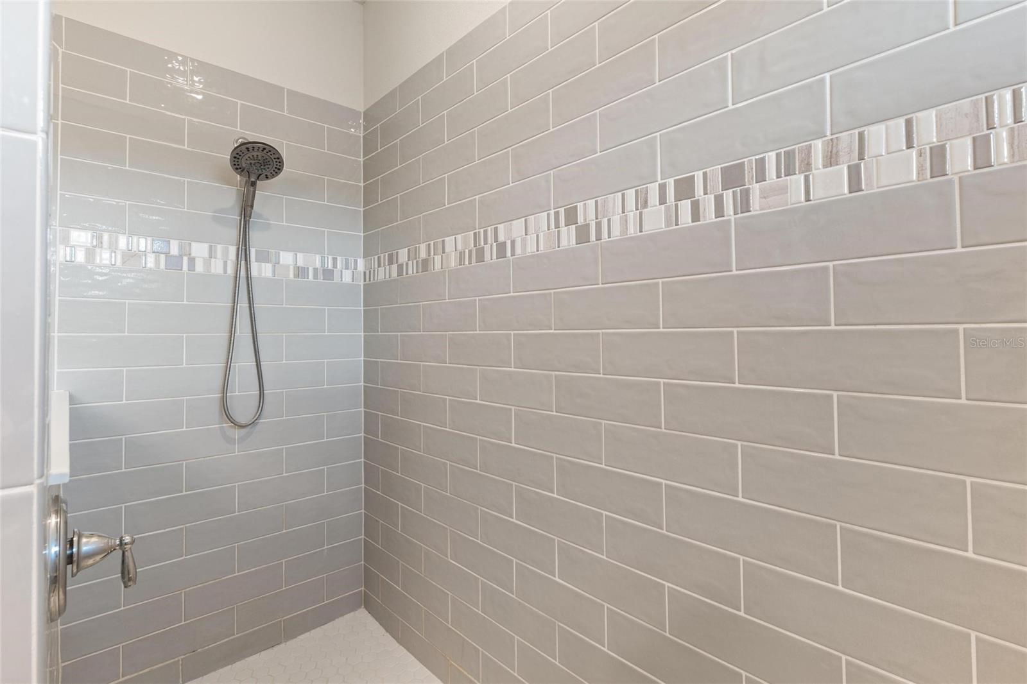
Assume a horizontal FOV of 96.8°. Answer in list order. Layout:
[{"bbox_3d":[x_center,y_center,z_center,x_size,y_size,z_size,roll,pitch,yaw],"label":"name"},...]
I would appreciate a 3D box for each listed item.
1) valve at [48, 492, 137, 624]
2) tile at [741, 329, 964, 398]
[{"bbox_3d":[-0.597,0.293,0.652,0.094,0.172,0.172,0,0,-45],"label":"valve"},{"bbox_3d":[0.530,0.029,0.753,0.010,0.102,0.302,1,-1,-44],"label":"tile"}]

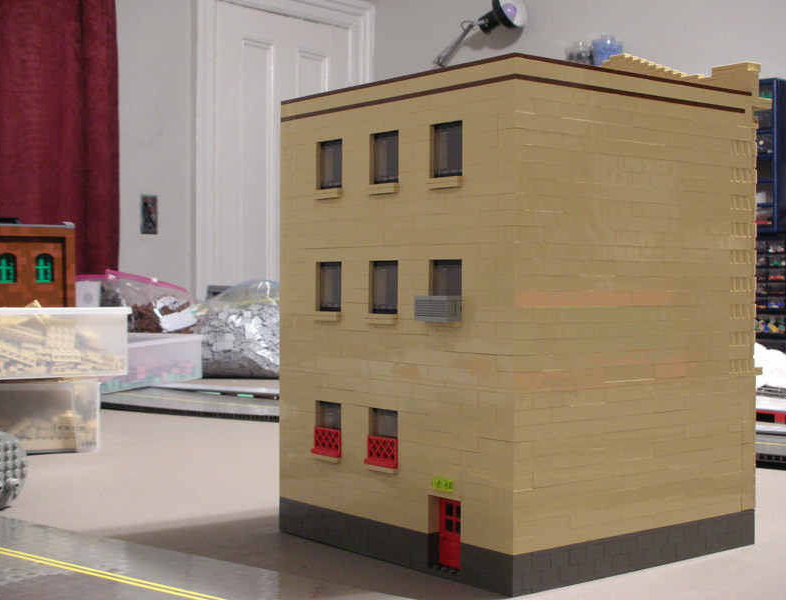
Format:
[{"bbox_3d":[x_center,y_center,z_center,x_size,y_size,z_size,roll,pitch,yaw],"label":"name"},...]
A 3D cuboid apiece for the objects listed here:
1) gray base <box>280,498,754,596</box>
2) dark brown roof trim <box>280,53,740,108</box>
[{"bbox_3d":[0.089,0.166,0.920,0.247,0.026,0.256,0,1,-39],"label":"gray base"},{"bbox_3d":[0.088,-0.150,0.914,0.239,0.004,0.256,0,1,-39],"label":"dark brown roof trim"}]

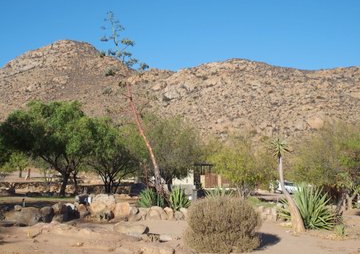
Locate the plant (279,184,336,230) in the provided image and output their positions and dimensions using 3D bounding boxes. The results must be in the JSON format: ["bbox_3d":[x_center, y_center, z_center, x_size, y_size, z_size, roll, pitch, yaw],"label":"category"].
[{"bbox_3d":[4.044,2.505,19.000,1.653,1.434,1.700,-1,-5,12],"label":"plant"}]

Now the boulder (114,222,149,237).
[{"bbox_3d":[-1.374,2.912,16.800,0.964,0.383,0.700,0,-5,0],"label":"boulder"}]

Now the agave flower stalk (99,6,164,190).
[{"bbox_3d":[-1.925,-0.894,24.300,2.457,7.297,2.000,0,-5,-5],"label":"agave flower stalk"}]

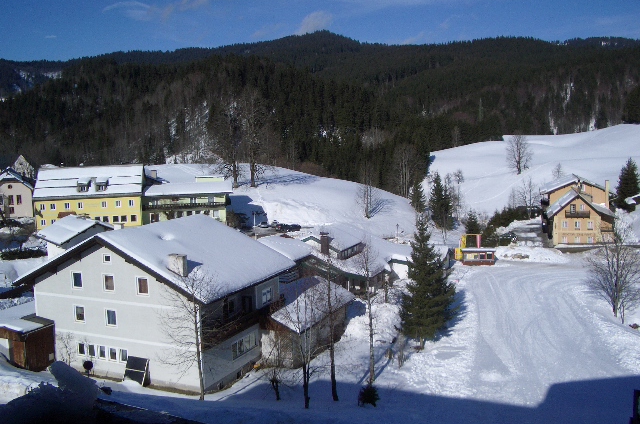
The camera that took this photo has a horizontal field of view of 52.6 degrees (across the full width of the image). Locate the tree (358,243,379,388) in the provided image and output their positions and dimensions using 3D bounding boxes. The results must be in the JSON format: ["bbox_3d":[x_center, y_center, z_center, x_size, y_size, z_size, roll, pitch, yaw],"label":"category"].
[{"bbox_3d":[3.326,6.896,44.382,1.500,10.280,1.500,-2,7,0],"label":"tree"}]

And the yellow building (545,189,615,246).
[{"bbox_3d":[49.202,0.826,122.900,12.000,9.200,11.500,0,7,17],"label":"yellow building"}]

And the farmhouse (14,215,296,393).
[{"bbox_3d":[-13.413,6.551,54.325,18.850,11.430,13.000,1,7,26],"label":"farmhouse"}]

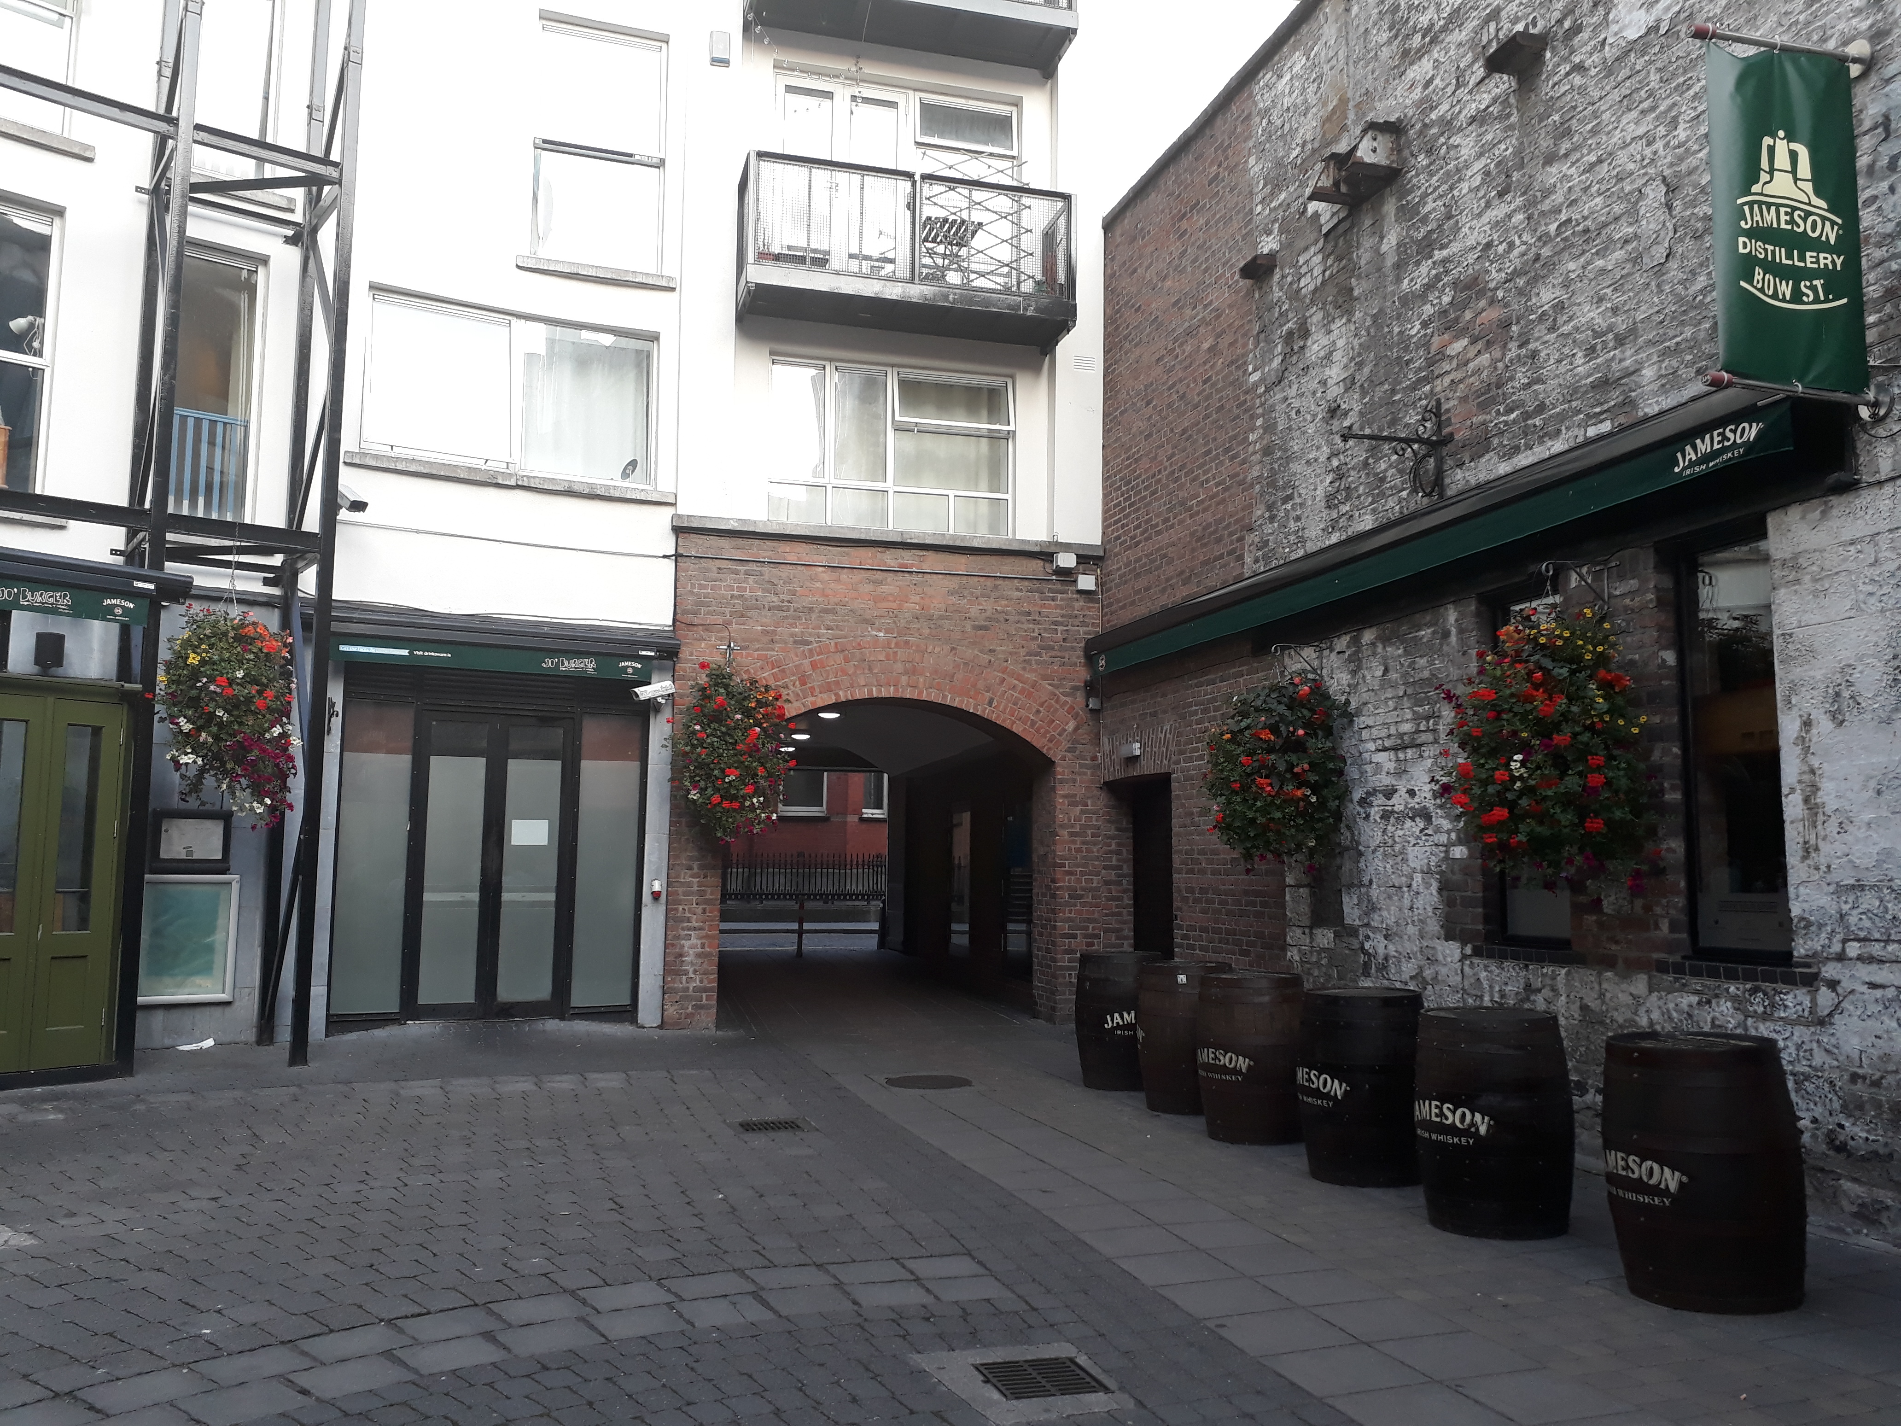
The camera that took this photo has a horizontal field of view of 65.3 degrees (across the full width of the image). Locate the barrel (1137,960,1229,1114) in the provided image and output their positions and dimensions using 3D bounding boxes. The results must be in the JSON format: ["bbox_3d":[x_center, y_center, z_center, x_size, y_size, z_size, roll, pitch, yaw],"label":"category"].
[{"bbox_3d":[1.523,2.068,9.509,0.650,0.900,0.650,-2,-7,22],"label":"barrel"}]

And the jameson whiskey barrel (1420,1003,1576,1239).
[{"bbox_3d":[2.366,1.761,6.458,0.655,0.890,0.655,3,-6,-23],"label":"jameson whiskey barrel"}]

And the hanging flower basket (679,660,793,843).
[{"bbox_3d":[-1.856,0.334,12.821,0.970,1.550,0.880,2,-6,-16],"label":"hanging flower basket"}]

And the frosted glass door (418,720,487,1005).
[{"bbox_3d":[-4.159,1.253,12.468,0.480,2.370,0.070,2,-6,-17],"label":"frosted glass door"}]

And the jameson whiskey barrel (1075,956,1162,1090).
[{"bbox_3d":[1.212,2.164,10.466,0.650,0.900,0.650,2,-6,-11],"label":"jameson whiskey barrel"}]

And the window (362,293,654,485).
[{"bbox_3d":[-3.737,-2.775,12.803,2.477,1.391,0.140,4,-7,-27],"label":"window"}]

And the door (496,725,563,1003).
[{"bbox_3d":[-3.576,1.282,12.645,0.470,2.350,0.070,2,-6,-17],"label":"door"}]

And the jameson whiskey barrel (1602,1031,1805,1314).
[{"bbox_3d":[2.770,1.666,5.478,0.670,0.900,0.670,1,-6,-6],"label":"jameson whiskey barrel"}]

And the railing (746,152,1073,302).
[{"bbox_3d":[-0.431,-4.232,13.506,2.970,1.070,0.950,2,-6,-17],"label":"railing"}]

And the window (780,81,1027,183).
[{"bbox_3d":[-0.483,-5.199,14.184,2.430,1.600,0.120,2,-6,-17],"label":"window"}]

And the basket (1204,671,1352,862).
[{"bbox_3d":[2.169,0.390,9.865,0.850,1.270,0.950,2,-6,-18],"label":"basket"}]

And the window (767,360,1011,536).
[{"bbox_3d":[-0.539,-2.455,13.897,2.380,1.550,0.120,2,-6,-17],"label":"window"}]

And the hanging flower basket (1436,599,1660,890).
[{"bbox_3d":[2.952,0.169,7.349,0.900,1.400,1.020,2,-6,-18],"label":"hanging flower basket"}]

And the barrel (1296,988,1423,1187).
[{"bbox_3d":[2.069,1.852,7.408,0.655,0.890,0.655,3,-6,-26],"label":"barrel"}]

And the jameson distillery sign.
[{"bbox_3d":[3.425,-2.023,6.069,0.760,1.420,0.070,2,-6,-17],"label":"jameson distillery sign"}]

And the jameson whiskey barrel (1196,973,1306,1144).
[{"bbox_3d":[1.746,1.972,8.549,0.650,0.900,0.650,0,-6,0],"label":"jameson whiskey barrel"}]

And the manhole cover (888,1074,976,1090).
[{"bbox_3d":[-0.150,2.580,10.320,0.620,0.040,0.620,1,-6,0],"label":"manhole cover"}]

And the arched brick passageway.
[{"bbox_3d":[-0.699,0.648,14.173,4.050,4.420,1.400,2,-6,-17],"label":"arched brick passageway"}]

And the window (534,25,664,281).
[{"bbox_3d":[-3.147,-5.080,13.351,1.170,2.200,0.120,2,-6,-17],"label":"window"}]

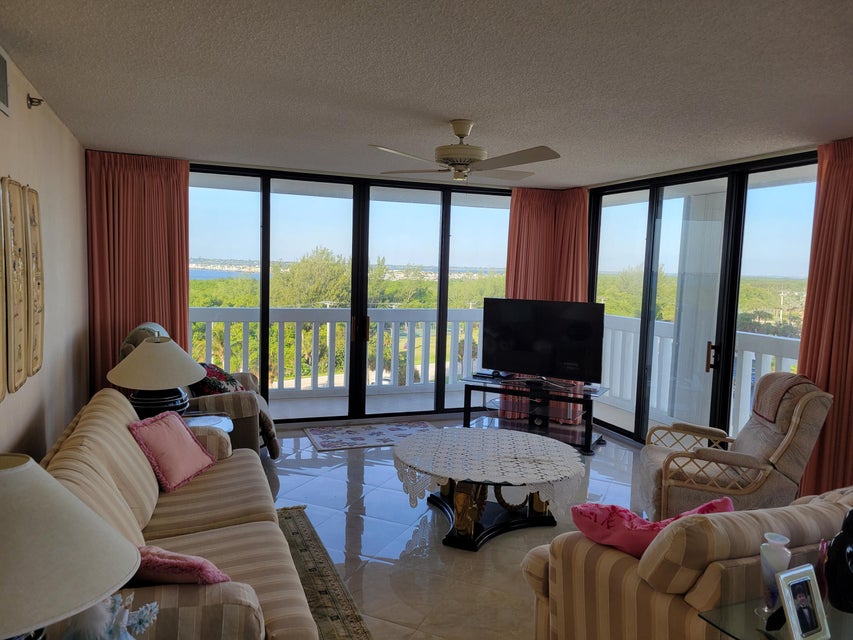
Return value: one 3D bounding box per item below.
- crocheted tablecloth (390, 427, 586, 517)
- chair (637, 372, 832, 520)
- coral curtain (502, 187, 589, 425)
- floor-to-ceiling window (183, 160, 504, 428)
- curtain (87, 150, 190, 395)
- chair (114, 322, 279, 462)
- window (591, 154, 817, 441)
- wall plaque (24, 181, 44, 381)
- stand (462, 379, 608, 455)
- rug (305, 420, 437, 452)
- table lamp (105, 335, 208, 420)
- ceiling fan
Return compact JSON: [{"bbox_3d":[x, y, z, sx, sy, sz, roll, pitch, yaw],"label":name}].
[{"bbox_3d":[0.385,0.929,3.995,1.200,0.225,1.200,2,5,1],"label":"crocheted tablecloth"},{"bbox_3d":[1.726,0.806,3.764,0.920,1.030,0.720,2,5,10],"label":"chair"},{"bbox_3d":[1.260,-0.148,6.692,0.850,2.410,0.360,4,5,26],"label":"coral curtain"},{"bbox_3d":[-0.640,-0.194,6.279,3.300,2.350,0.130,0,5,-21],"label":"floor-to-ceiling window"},{"bbox_3d":[-2.429,-0.173,5.448,0.780,2.415,0.150,0,5,-21],"label":"curtain"},{"bbox_3d":[-1.799,0.580,5.073,1.170,1.080,0.930,0,5,-18],"label":"chair"},{"bbox_3d":[2.130,-0.038,5.371,0.130,2.350,2.600,0,5,-21],"label":"window"},{"bbox_3d":[-2.014,-0.191,3.293,0.030,0.920,0.315,0,5,-21],"label":"wall plaque"},{"bbox_3d":[1.003,0.856,6.059,1.300,0.510,0.440,4,5,29],"label":"stand"},{"bbox_3d":[-0.442,1.077,6.005,1.270,0.012,0.750,0,5,-21],"label":"rug"},{"bbox_3d":[-1.725,0.396,4.105,0.630,0.590,0.630,0,5,-21],"label":"table lamp"},{"bbox_3d":[0.205,-1.002,3.797,1.220,0.345,1.220,6,7,43],"label":"ceiling fan"}]

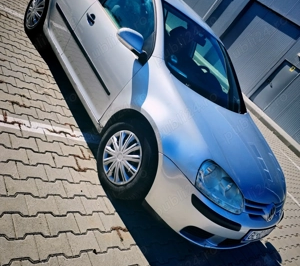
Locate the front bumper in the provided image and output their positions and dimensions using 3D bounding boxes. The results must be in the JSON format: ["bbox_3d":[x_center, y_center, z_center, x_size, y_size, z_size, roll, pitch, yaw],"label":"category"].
[{"bbox_3d":[0.687,0.603,2.551,1.740,0.470,0.660,14,32,-48],"label":"front bumper"}]

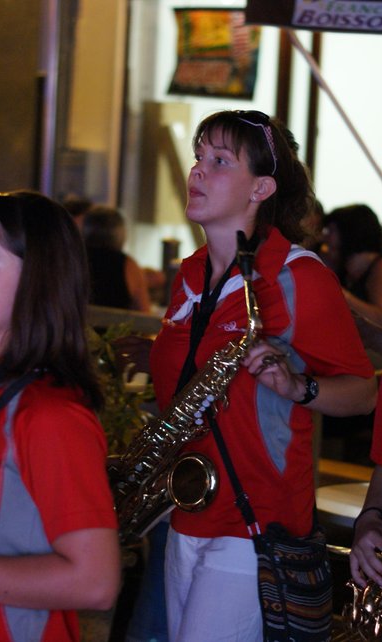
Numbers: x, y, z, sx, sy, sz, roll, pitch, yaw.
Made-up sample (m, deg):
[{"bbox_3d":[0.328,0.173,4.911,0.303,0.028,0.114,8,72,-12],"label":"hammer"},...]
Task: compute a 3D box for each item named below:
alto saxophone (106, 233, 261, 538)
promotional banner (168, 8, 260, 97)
[{"bbox_3d":[-0.038,0.200,4.150,0.170,0.680,0.350,28,19,-39],"label":"alto saxophone"},{"bbox_3d":[0.123,-1.374,10.300,0.460,0.450,0.030,4,6,9],"label":"promotional banner"}]

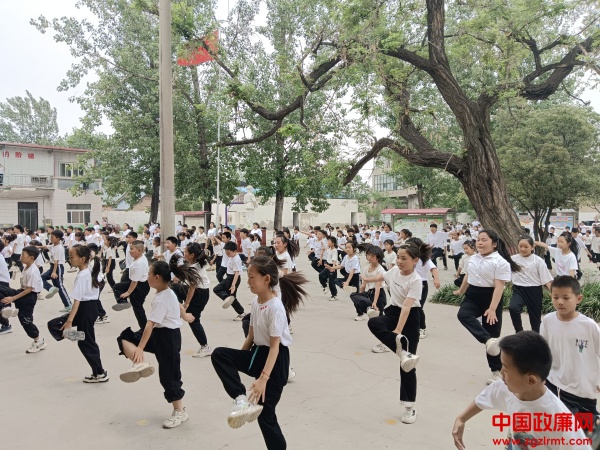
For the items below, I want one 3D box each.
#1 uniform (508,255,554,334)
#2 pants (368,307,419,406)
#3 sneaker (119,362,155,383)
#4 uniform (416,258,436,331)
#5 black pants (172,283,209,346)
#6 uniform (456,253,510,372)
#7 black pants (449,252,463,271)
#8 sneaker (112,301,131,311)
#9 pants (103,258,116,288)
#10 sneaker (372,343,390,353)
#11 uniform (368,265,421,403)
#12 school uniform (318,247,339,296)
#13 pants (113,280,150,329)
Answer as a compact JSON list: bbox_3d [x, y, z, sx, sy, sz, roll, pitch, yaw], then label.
[{"bbox_3d":[2.419,0.827,4.750,0.330,1.020,0.410,0,0,-44],"label":"uniform"},{"bbox_3d":[0.765,1.035,3.600,0.420,0.770,0.380,0,0,-35],"label":"pants"},{"bbox_3d":[-1.147,1.037,3.180,0.240,0.090,0.105,-14,31,-13],"label":"sneaker"},{"bbox_3d":[1.600,0.945,6.030,0.400,0.970,0.400,0,0,-35],"label":"uniform"},{"bbox_3d":[-1.227,1.008,5.050,0.380,0.720,0.360,-1,2,-23],"label":"black pants"},{"bbox_3d":[1.690,0.806,4.150,0.400,1.100,0.430,0,0,-37],"label":"uniform"},{"bbox_3d":[4.327,1.026,12.500,0.330,0.540,0.340,-1,2,-37],"label":"black pants"},{"bbox_3d":[-2.075,0.949,5.250,0.225,0.090,0.100,-9,40,-12],"label":"sneaker"},{"bbox_3d":[-3.963,1.032,9.400,0.360,0.660,0.290,0,0,-30],"label":"pants"},{"bbox_3d":[0.933,1.392,5.100,0.230,0.100,0.088,0,0,-30],"label":"sneaker"},{"bbox_3d":[0.710,0.810,3.350,0.420,1.010,0.380,0,0,-37],"label":"uniform"},{"bbox_3d":[0.575,0.950,9.080,0.400,0.980,0.360,0,0,-32],"label":"school uniform"},{"bbox_3d":[-1.974,1.002,5.280,0.420,0.670,0.360,-1,2,-23],"label":"pants"}]

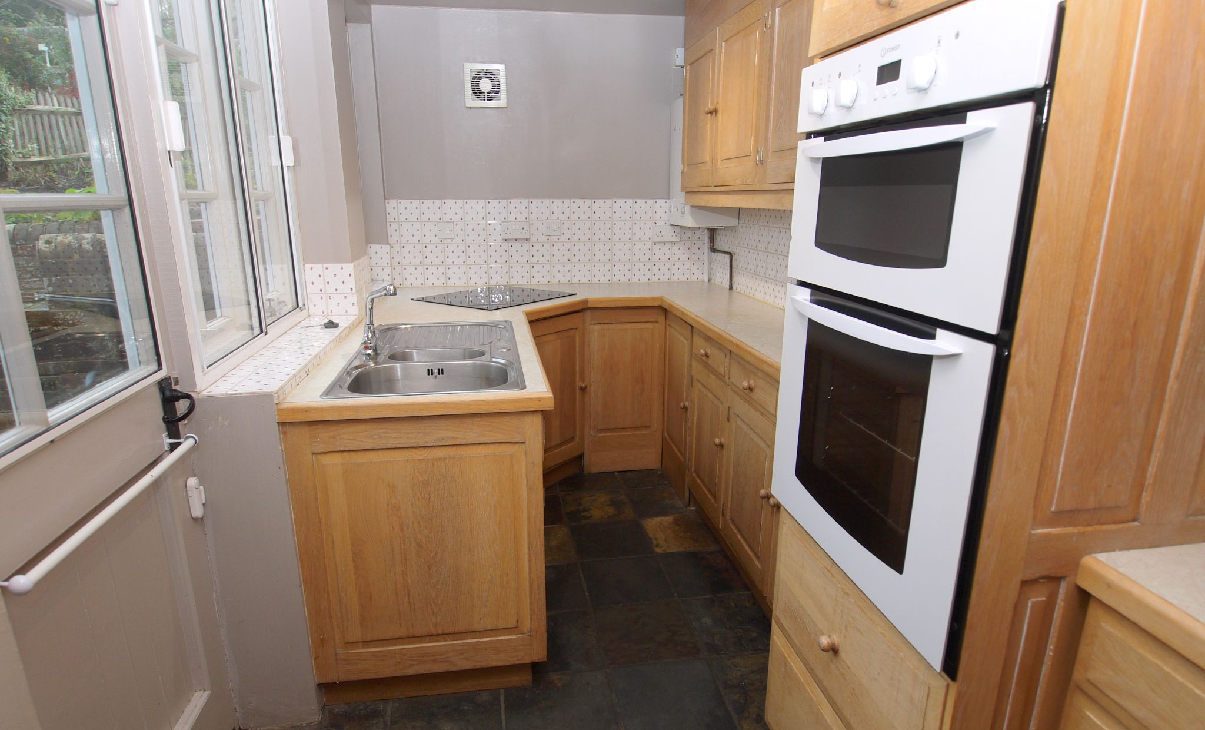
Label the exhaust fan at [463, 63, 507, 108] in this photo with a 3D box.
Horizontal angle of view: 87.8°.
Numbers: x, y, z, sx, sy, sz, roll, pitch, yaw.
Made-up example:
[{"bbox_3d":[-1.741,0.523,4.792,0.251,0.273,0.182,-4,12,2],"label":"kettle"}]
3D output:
[{"bbox_3d":[-0.588,-1.410,3.159,0.206,0.206,0.046,-2,14,-9],"label":"exhaust fan"}]

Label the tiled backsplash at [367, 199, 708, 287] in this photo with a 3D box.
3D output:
[{"bbox_3d":[-0.314,-0.665,3.410,1.844,0.455,0.012,-2,14,-9],"label":"tiled backsplash"}]

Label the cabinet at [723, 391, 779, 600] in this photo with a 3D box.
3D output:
[{"bbox_3d":[0.700,0.405,2.221,0.400,0.595,0.430,-3,15,-10],"label":"cabinet"}]

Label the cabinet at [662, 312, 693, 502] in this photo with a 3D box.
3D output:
[{"bbox_3d":[0.548,0.165,3.001,0.400,0.810,0.470,-3,15,-10],"label":"cabinet"}]

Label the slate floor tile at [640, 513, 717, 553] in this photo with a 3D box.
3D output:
[{"bbox_3d":[0.329,0.711,2.628,0.298,0.012,0.280,-2,15,-10],"label":"slate floor tile"}]

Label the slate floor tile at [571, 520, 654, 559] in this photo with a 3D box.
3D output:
[{"bbox_3d":[0.032,0.724,2.577,0.302,0.012,0.278,-2,15,-10],"label":"slate floor tile"}]

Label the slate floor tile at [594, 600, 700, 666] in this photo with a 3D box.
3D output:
[{"bbox_3d":[0.137,0.856,2.007,0.292,0.011,0.292,-2,14,-9],"label":"slate floor tile"}]

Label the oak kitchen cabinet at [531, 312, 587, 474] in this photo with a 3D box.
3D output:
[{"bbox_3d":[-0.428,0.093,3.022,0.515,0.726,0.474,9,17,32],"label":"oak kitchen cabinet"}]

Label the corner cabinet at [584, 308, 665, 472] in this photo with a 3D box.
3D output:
[{"bbox_3d":[0.070,0.070,3.382,0.397,0.848,0.540,-2,14,-9],"label":"corner cabinet"}]

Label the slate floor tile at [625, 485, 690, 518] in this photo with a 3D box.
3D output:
[{"bbox_3d":[0.276,0.631,2.906,0.280,0.011,0.292,-2,14,-9],"label":"slate floor tile"}]

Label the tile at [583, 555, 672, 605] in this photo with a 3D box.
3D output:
[{"bbox_3d":[0.088,0.785,2.292,0.292,0.011,0.292,-2,14,-9],"label":"tile"}]

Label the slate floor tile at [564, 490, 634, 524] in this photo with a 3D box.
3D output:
[{"bbox_3d":[-0.021,0.648,2.857,0.302,0.012,0.298,-2,15,-10],"label":"slate floor tile"}]

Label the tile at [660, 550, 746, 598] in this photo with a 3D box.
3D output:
[{"bbox_3d":[0.374,0.773,2.338,0.280,0.011,0.292,-2,14,-9],"label":"tile"}]

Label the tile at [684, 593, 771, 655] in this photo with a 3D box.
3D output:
[{"bbox_3d":[0.442,0.857,2.089,0.298,0.012,0.284,-2,15,-10],"label":"tile"}]

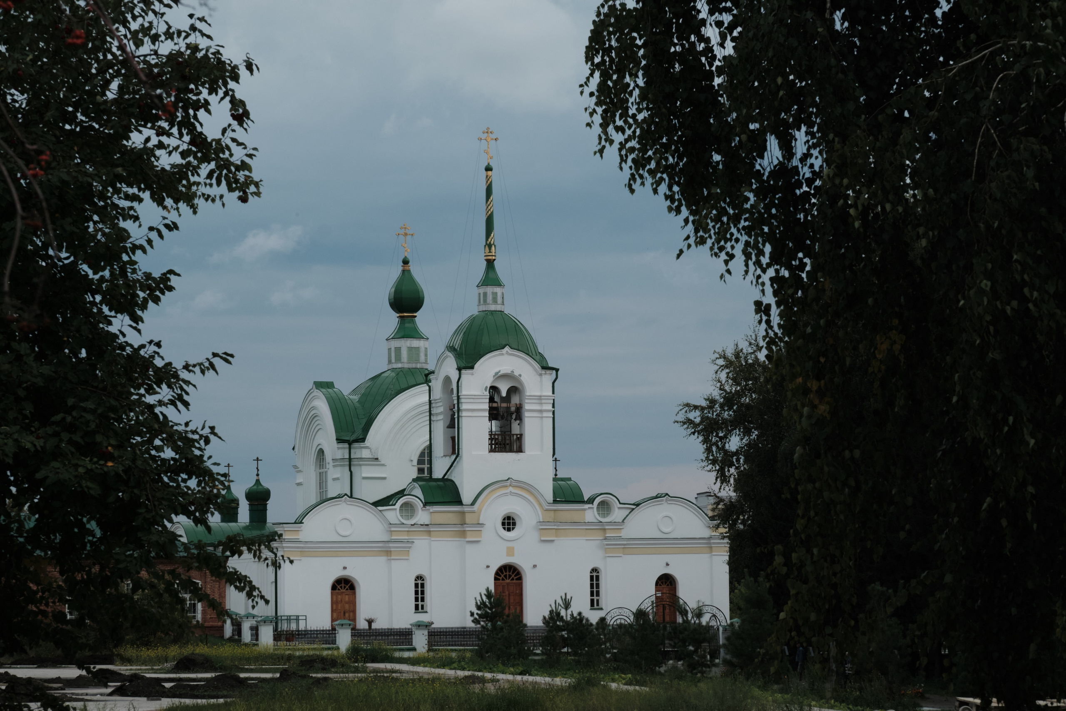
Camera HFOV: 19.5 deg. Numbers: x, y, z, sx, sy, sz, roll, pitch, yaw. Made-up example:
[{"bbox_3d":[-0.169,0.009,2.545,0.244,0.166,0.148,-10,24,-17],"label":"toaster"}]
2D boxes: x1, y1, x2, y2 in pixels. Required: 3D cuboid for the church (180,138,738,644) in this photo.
[{"bbox_3d":[-6.671,2.228,191.660,28.300,29.700,30.000,1,-5,-20],"label":"church"}]

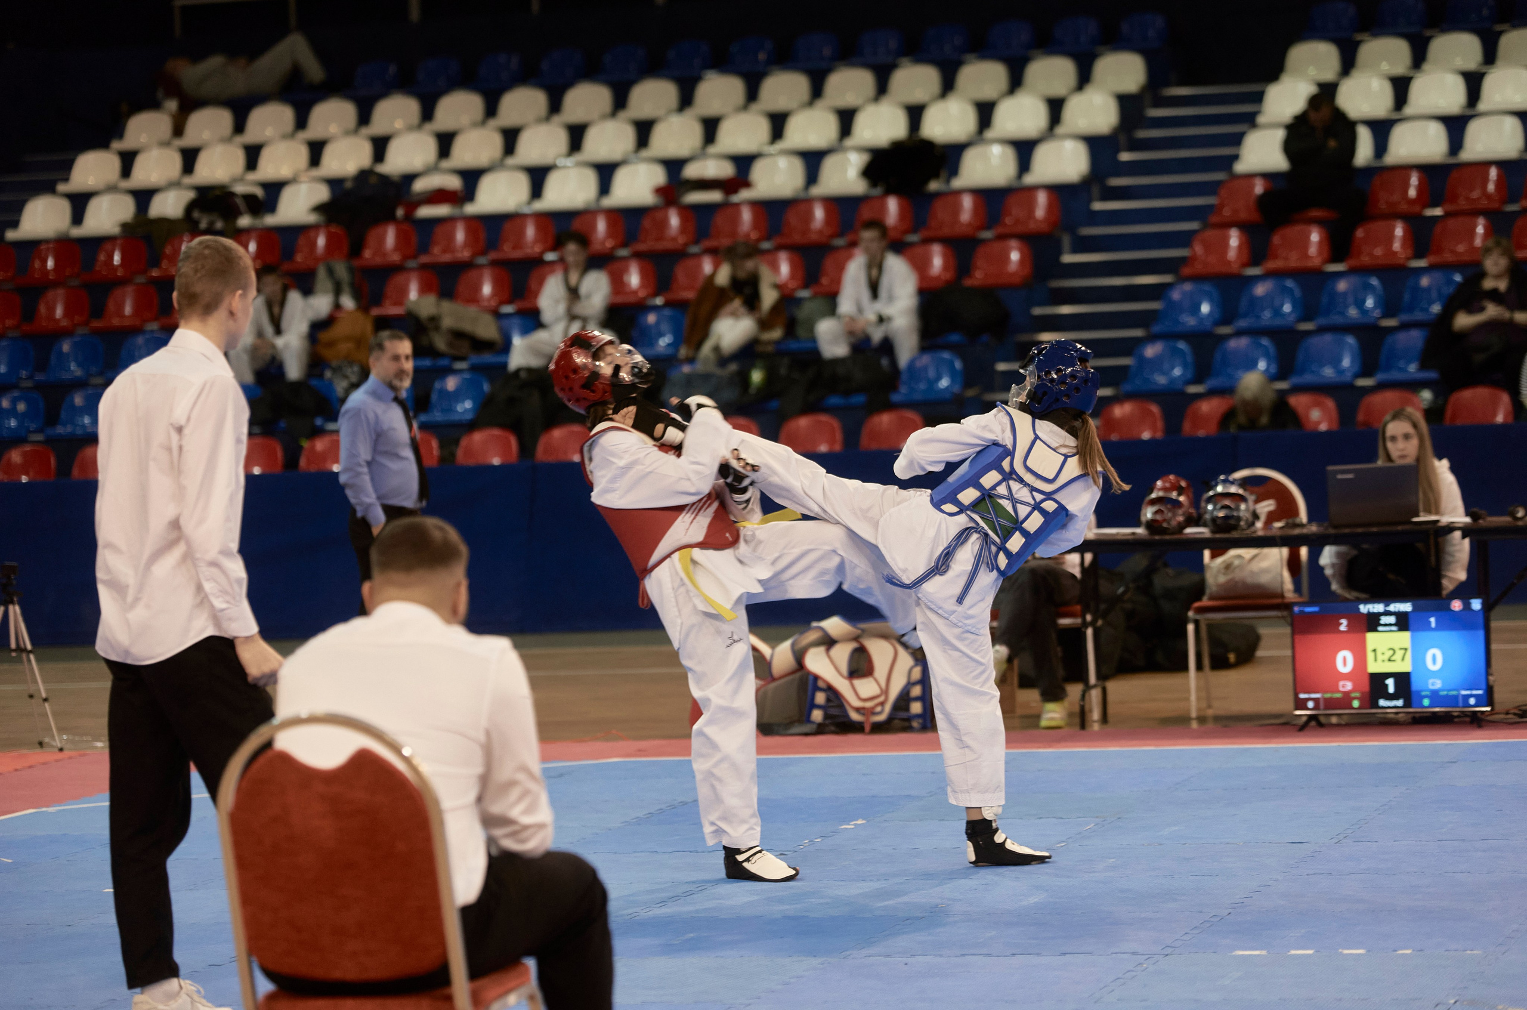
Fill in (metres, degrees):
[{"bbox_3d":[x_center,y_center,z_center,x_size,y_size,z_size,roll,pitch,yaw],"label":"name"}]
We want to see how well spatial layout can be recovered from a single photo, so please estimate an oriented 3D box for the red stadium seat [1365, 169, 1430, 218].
[{"bbox_3d":[3.886,-1.921,31.266,0.400,0.300,0.360,-2,2,18],"label":"red stadium seat"}]

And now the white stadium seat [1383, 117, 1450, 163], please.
[{"bbox_3d":[4.059,-2.250,31.565,0.365,0.295,0.350,-2,2,16],"label":"white stadium seat"}]

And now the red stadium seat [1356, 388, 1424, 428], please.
[{"bbox_3d":[3.250,-0.451,26.512,0.390,0.290,0.380,-2,2,16],"label":"red stadium seat"}]

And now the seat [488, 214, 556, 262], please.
[{"bbox_3d":[-1.537,-1.696,32.391,0.400,0.295,0.380,-2,2,18],"label":"seat"}]

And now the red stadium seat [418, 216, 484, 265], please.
[{"bbox_3d":[-2.112,-1.798,34.635,0.410,0.330,0.400,-2,2,16],"label":"red stadium seat"}]

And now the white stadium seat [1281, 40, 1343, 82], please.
[{"bbox_3d":[3.680,-2.988,34.310,0.400,0.300,0.360,-2,2,18],"label":"white stadium seat"}]

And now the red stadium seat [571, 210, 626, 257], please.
[{"bbox_3d":[-1.084,-1.714,32.241,0.400,0.295,0.380,-2,2,18],"label":"red stadium seat"}]

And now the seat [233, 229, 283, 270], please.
[{"bbox_3d":[-3.336,-1.642,32.987,0.400,0.295,0.380,-2,2,18],"label":"seat"}]

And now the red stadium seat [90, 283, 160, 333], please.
[{"bbox_3d":[-4.126,-1.266,32.679,0.400,0.300,0.360,-2,2,18],"label":"red stadium seat"}]

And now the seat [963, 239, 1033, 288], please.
[{"bbox_3d":[1.412,-1.464,30.906,0.400,0.300,0.360,-2,2,18],"label":"seat"}]

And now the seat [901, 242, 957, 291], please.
[{"bbox_3d":[0.933,-1.419,30.166,0.390,0.290,0.380,-2,2,16],"label":"seat"}]

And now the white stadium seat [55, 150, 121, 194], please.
[{"bbox_3d":[-5.059,-2.491,38.138,0.390,0.320,0.372,-2,2,16],"label":"white stadium seat"}]

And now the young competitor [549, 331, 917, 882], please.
[{"bbox_3d":[-0.084,0.293,14.800,0.990,1.590,0.530,-2,2,18],"label":"young competitor"}]

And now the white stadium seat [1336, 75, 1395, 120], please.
[{"bbox_3d":[3.825,-2.597,32.458,0.365,0.295,0.350,-2,2,16],"label":"white stadium seat"}]

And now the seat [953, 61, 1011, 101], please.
[{"bbox_3d":[1.474,-2.916,35.016,0.400,0.300,0.360,-2,2,18],"label":"seat"}]

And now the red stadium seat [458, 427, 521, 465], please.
[{"bbox_3d":[-1.572,-0.289,28.355,0.365,0.295,0.350,-2,2,16],"label":"red stadium seat"}]

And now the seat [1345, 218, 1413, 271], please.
[{"bbox_3d":[3.925,-1.661,32.414,0.390,0.320,0.372,-2,2,16],"label":"seat"}]

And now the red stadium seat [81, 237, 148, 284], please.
[{"bbox_3d":[-4.241,-1.598,33.288,0.400,0.295,0.380,-2,2,18],"label":"red stadium seat"}]

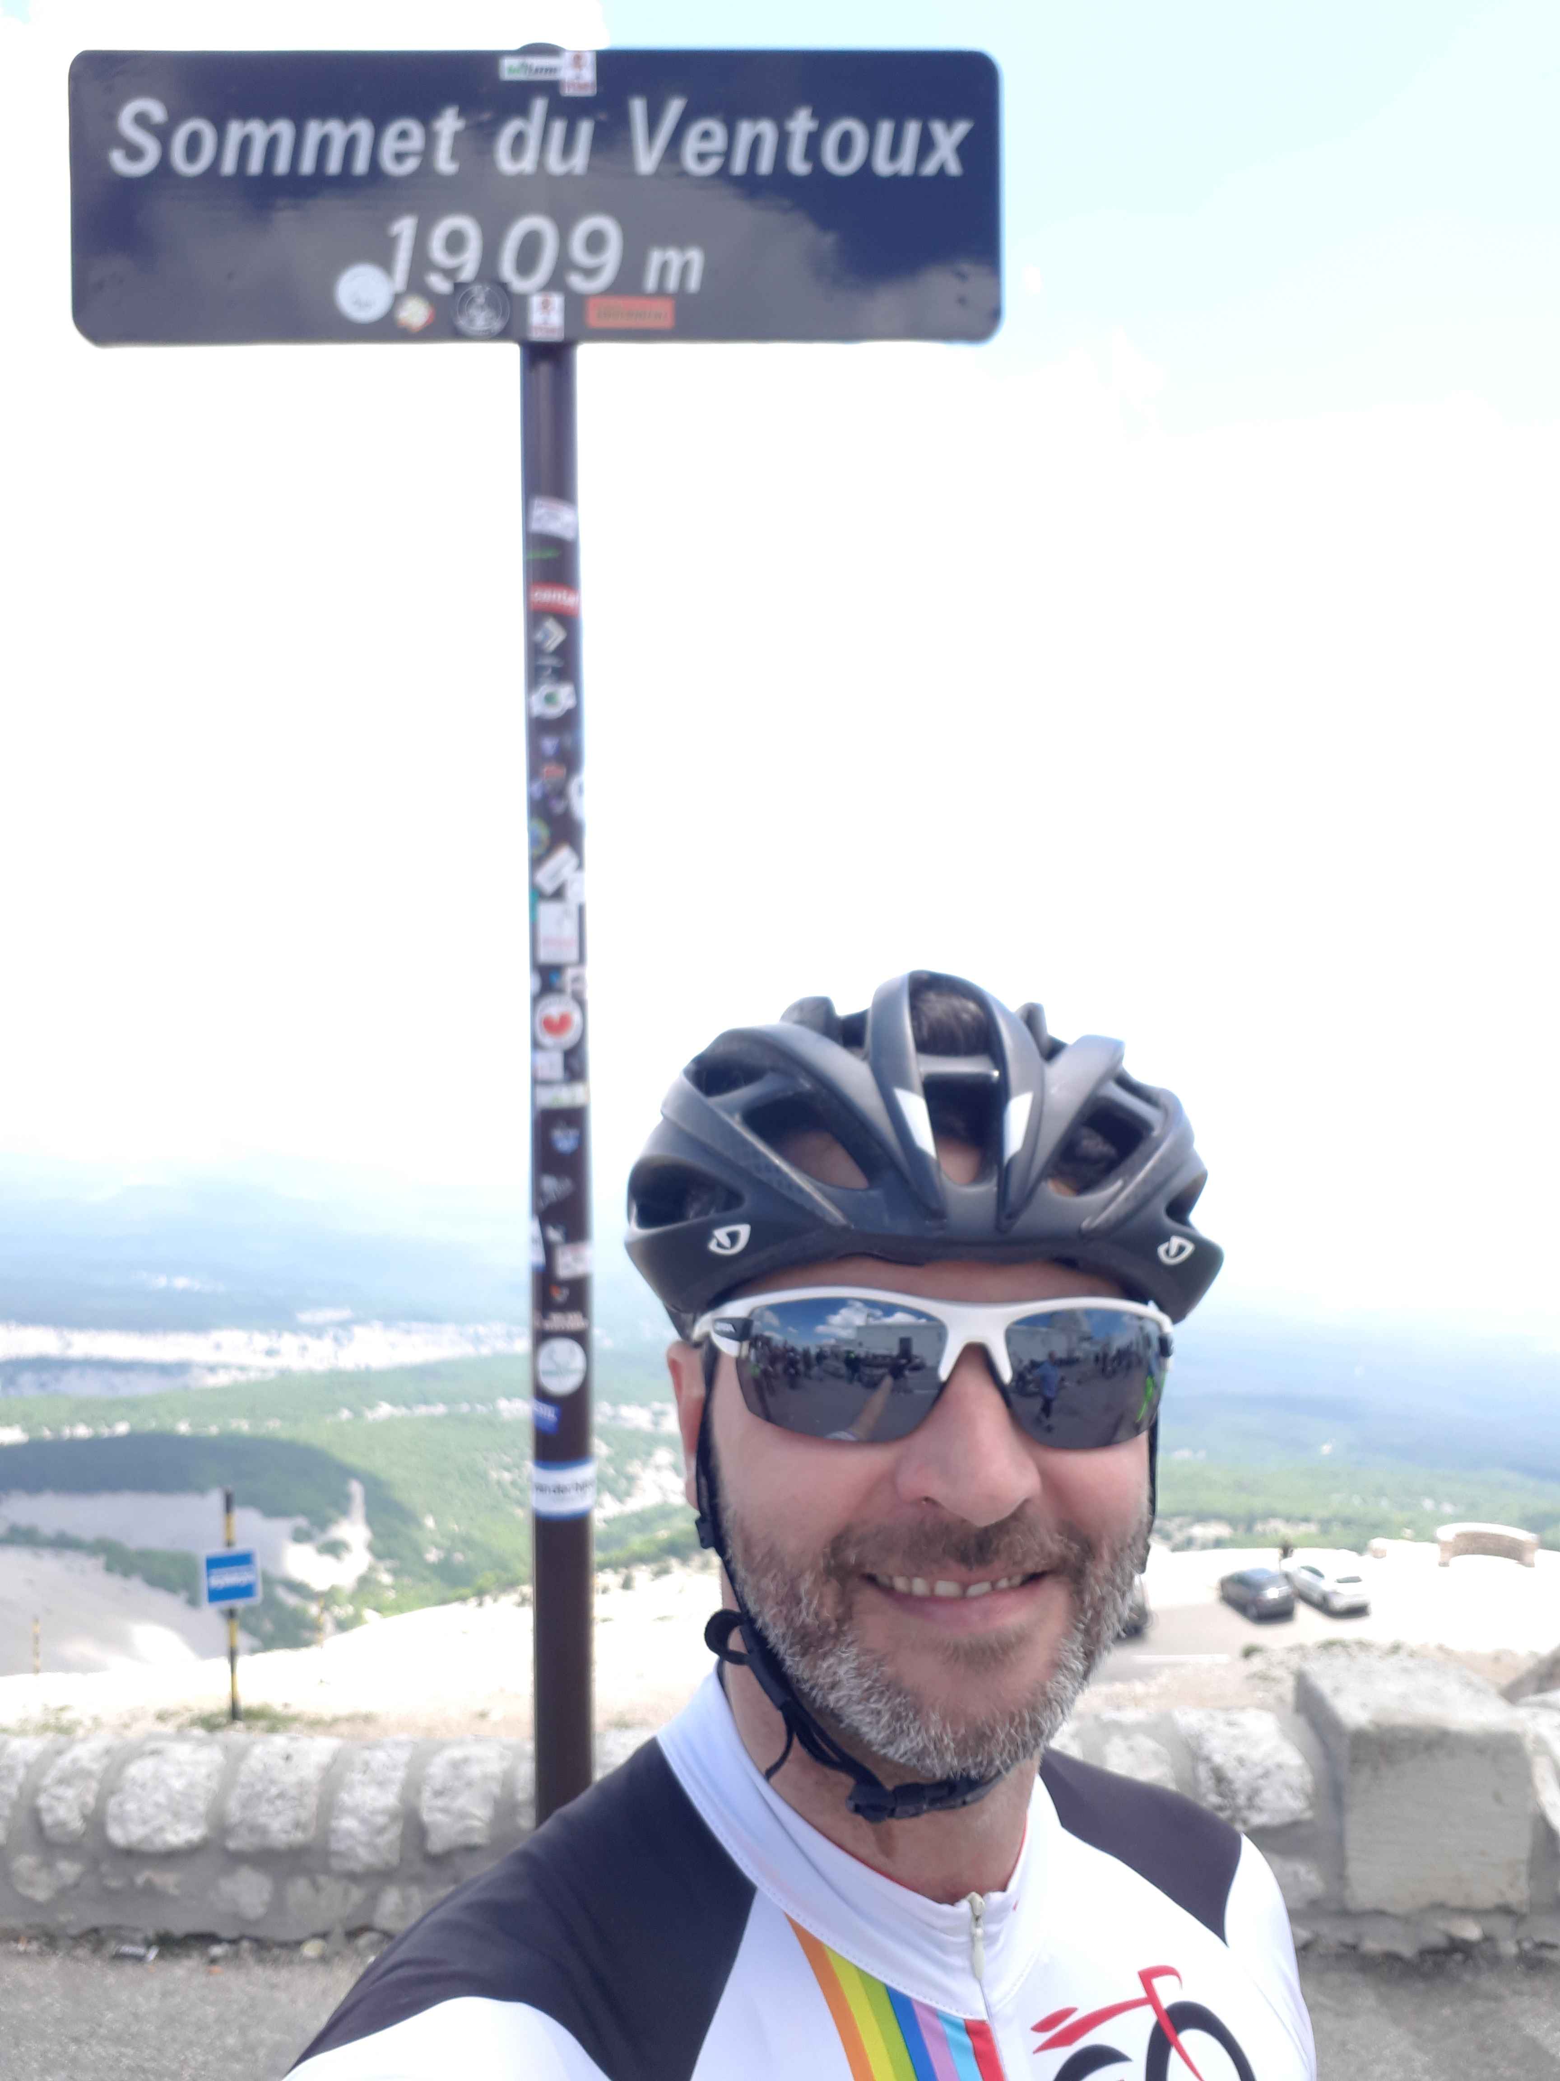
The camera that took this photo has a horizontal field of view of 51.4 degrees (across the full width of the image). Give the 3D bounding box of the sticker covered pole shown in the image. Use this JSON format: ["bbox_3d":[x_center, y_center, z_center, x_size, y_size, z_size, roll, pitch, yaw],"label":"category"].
[{"bbox_3d":[-0.283,0.252,2.064,0.073,3.144,0.073,-1,-3,-1],"label":"sticker covered pole"}]

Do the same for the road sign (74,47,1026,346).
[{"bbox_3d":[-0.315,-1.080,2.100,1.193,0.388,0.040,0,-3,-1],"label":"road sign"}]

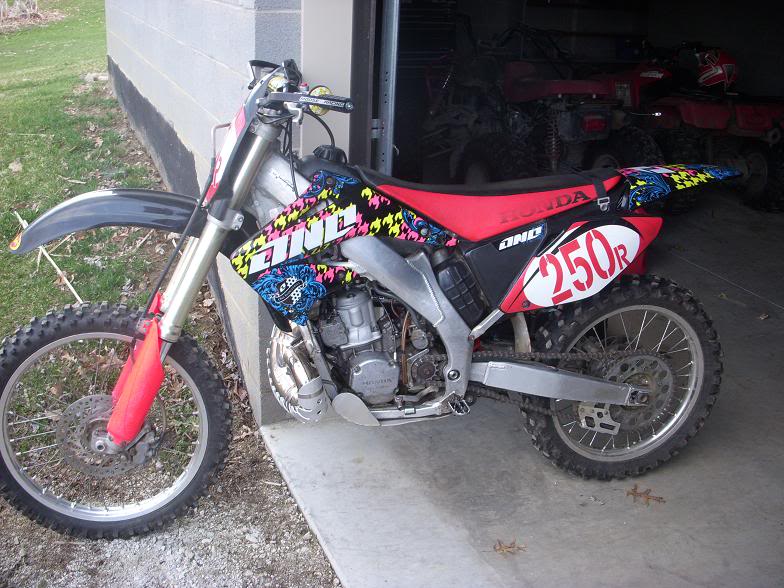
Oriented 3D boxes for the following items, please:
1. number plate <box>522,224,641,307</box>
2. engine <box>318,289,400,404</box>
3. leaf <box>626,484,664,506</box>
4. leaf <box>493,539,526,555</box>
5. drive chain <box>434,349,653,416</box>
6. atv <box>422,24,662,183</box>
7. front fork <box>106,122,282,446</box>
[{"bbox_3d":[0.520,-0.070,2.334,0.355,0.193,0.030,-33,21,-4],"label":"number plate"},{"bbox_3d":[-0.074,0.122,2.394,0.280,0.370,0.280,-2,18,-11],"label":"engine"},{"bbox_3d":[0.778,0.610,2.627,0.118,0.022,0.085,10,22,19],"label":"leaf"},{"bbox_3d":[0.324,0.691,2.363,0.095,0.022,0.055,2,21,-1],"label":"leaf"},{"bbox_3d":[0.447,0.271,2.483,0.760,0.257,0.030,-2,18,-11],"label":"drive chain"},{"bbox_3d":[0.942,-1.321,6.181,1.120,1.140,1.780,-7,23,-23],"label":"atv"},{"bbox_3d":[-0.531,-0.027,2.238,0.140,0.938,0.260,24,12,-13],"label":"front fork"}]

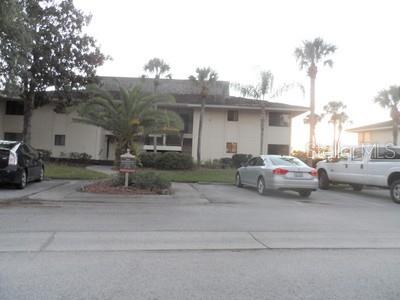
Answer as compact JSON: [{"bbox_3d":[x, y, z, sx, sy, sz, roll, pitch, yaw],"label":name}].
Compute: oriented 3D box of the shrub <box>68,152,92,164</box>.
[{"bbox_3d":[-9.395,0.668,21.800,1.850,0.980,1.300,2,0,0],"label":"shrub"}]

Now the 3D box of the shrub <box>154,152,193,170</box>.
[{"bbox_3d":[-1.997,0.867,20.900,2.850,1.360,1.800,2,-1,0],"label":"shrub"}]

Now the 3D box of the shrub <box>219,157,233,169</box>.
[{"bbox_3d":[2.069,1.014,22.500,1.130,0.980,1.100,2,0,0],"label":"shrub"}]

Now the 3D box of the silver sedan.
[{"bbox_3d":[2.980,1.010,11.900,1.835,1.487,4.868,2,-1,-10],"label":"silver sedan"}]

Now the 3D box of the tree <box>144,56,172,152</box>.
[{"bbox_3d":[-3.451,-2.935,22.000,2.400,8.650,2.400,2,-1,0],"label":"tree"}]

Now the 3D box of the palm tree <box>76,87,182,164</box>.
[{"bbox_3d":[-4.803,-1.501,18.500,7.100,5.500,6.800,2,0,0],"label":"palm tree"}]

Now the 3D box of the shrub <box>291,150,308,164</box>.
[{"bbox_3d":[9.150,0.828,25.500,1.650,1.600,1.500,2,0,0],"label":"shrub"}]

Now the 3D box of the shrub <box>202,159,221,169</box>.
[{"bbox_3d":[0.925,1.086,22.300,1.400,0.820,1.100,2,0,0],"label":"shrub"}]

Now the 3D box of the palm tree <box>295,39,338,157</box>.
[{"bbox_3d":[9.414,-3.774,23.000,3.450,11.300,3.400,2,0,0],"label":"palm tree"}]

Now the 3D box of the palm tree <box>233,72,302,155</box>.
[{"bbox_3d":[5.395,-2.420,22.000,5.300,7.770,4.800,2,-1,0],"label":"palm tree"}]

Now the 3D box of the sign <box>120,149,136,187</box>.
[{"bbox_3d":[-2.682,0.666,10.400,0.600,1.440,0.220,2,-1,-5],"label":"sign"}]

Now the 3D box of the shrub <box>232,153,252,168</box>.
[{"bbox_3d":[3.448,0.852,22.500,1.600,1.300,1.450,2,0,0],"label":"shrub"}]

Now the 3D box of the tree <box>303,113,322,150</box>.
[{"bbox_3d":[15.078,-1.401,37.000,2.700,7.210,2.700,2,-1,0],"label":"tree"}]

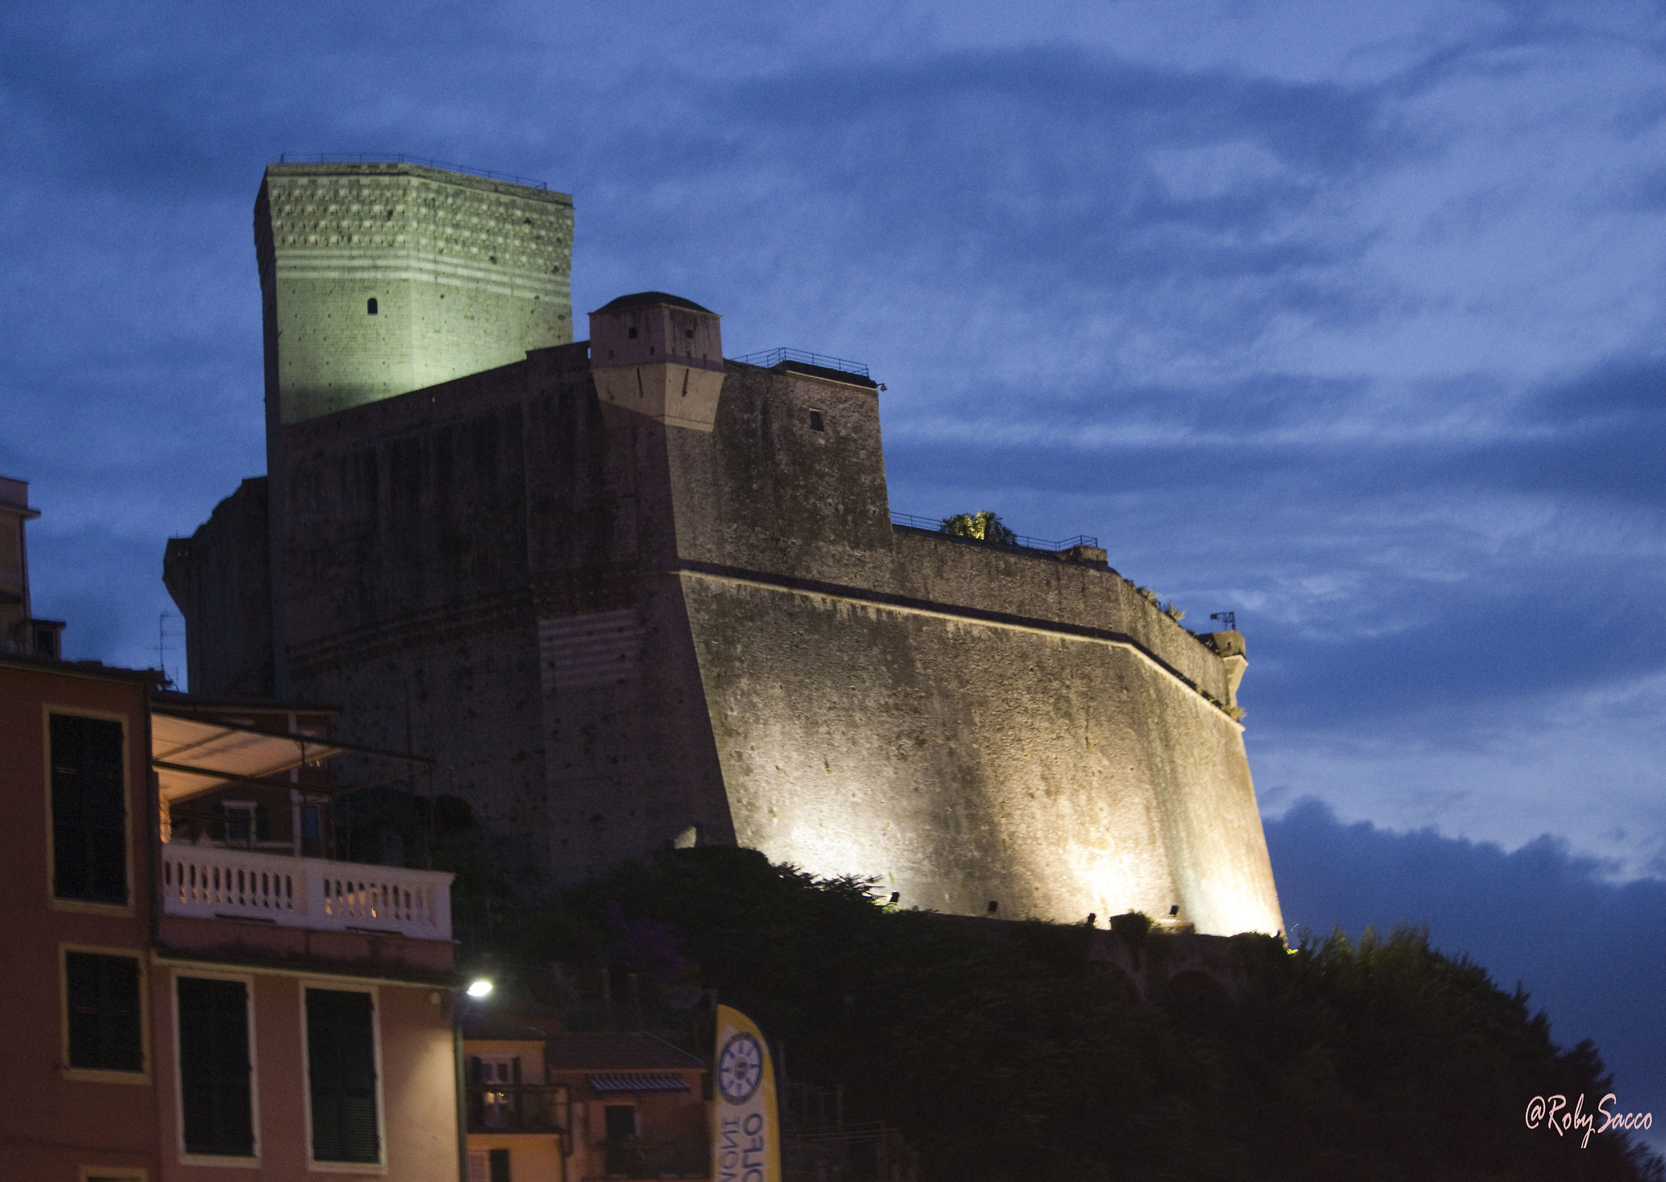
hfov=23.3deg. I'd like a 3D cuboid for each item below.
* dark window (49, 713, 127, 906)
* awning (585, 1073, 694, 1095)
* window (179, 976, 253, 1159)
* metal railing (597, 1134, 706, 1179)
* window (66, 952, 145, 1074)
[{"bbox_3d":[-9.439,2.769,51.051,1.052,2.379,0.130,9,-20,-41],"label":"dark window"},{"bbox_3d":[-5.614,14.267,117.299,2.730,0.720,1.350,0,-16,-17],"label":"awning"},{"bbox_3d":[-7.879,6.062,51.363,1.032,2.254,0.130,9,-20,-41],"label":"window"},{"bbox_3d":[-5.190,16.434,116.877,3.088,1.216,1.000,0,-16,-17],"label":"metal railing"},{"bbox_3d":[-9.136,5.271,50.473,1.045,1.456,0.130,9,-20,-41],"label":"window"}]

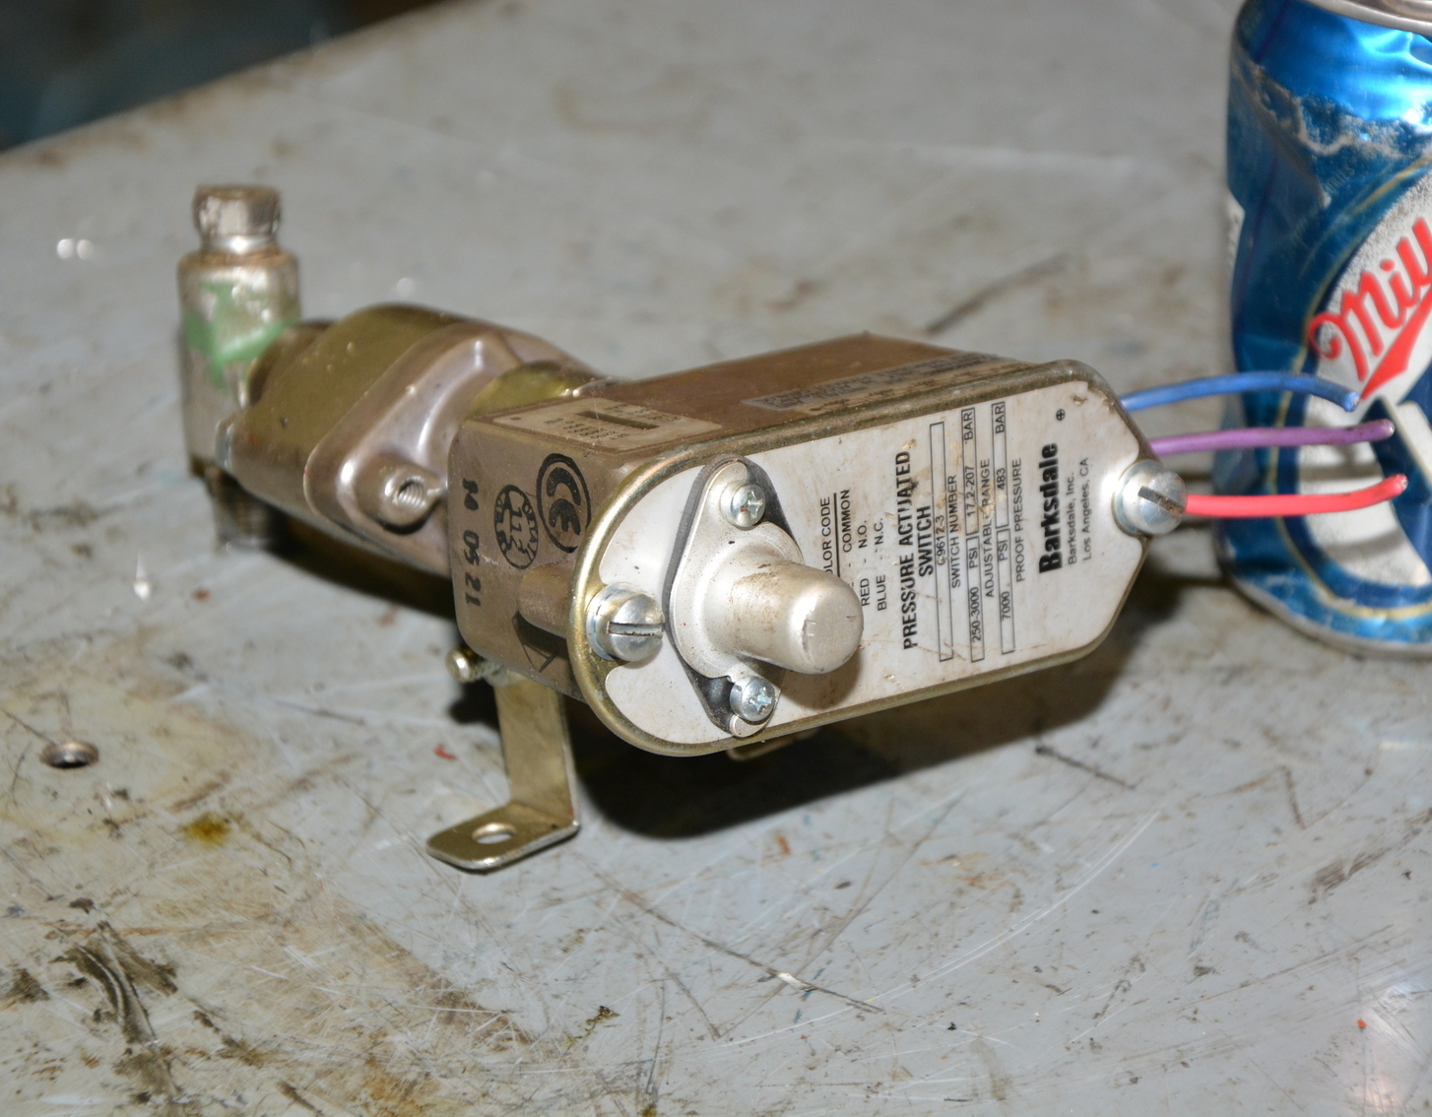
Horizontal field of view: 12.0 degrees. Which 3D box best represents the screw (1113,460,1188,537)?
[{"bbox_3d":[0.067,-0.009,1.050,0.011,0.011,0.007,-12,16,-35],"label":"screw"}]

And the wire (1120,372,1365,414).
[{"bbox_3d":[0.082,-0.025,1.057,0.049,0.004,0.012,-2,24,41],"label":"wire"}]

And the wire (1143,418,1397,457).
[{"bbox_3d":[0.085,-0.019,1.065,0.047,0.004,0.005,-5,25,33],"label":"wire"}]

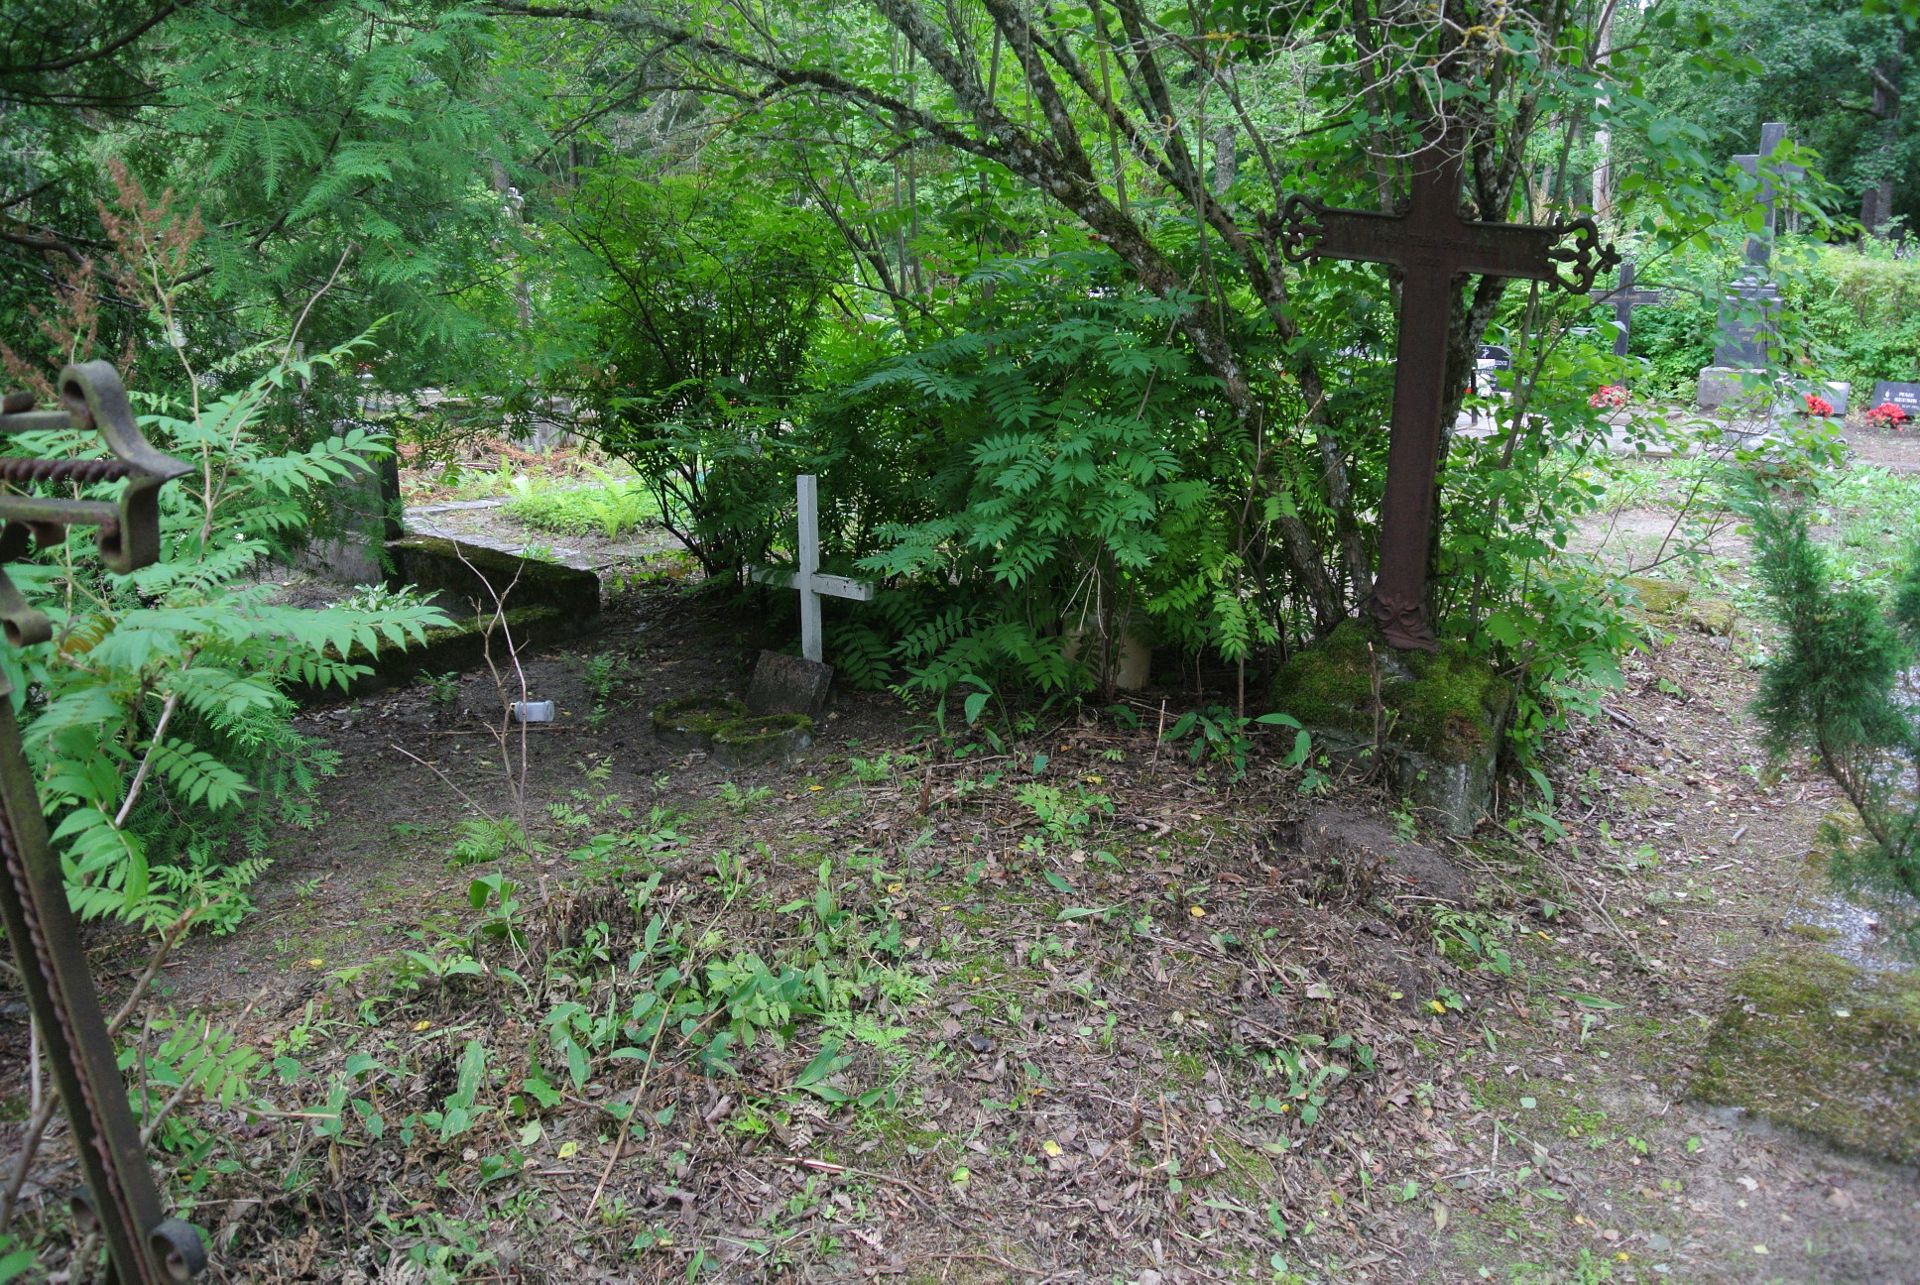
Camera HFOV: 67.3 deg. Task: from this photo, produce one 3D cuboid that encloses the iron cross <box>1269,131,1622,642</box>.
[{"bbox_3d":[1.382,-0.796,4.258,0.930,1.660,0.130,8,17,29],"label":"iron cross"}]

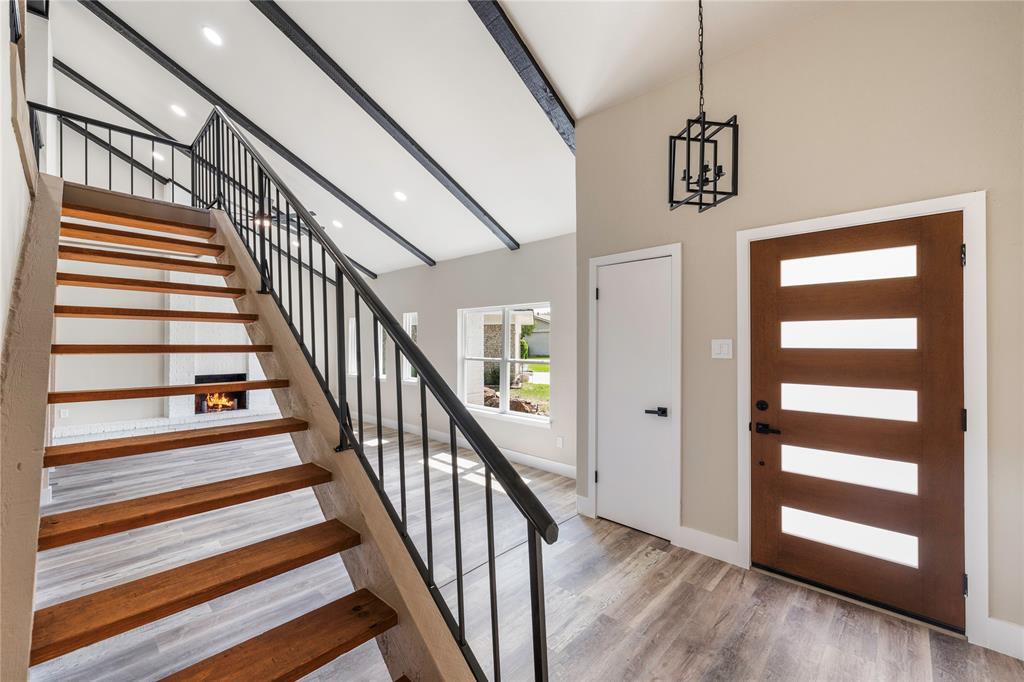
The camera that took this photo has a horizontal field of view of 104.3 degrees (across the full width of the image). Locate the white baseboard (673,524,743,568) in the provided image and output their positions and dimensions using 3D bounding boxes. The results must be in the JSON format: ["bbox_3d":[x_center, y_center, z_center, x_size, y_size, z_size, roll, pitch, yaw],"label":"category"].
[{"bbox_3d":[1.319,1.370,2.686,0.446,0.152,0.020,0,-1,42],"label":"white baseboard"}]

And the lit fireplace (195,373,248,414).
[{"bbox_3d":[-5.020,0.883,6.835,0.350,0.625,0.746,0,-1,42],"label":"lit fireplace"}]

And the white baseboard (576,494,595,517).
[{"bbox_3d":[0.622,1.374,3.322,0.166,0.152,0.020,0,-1,42],"label":"white baseboard"}]

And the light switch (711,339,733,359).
[{"bbox_3d":[1.391,0.054,2.632,0.122,0.122,0.014,0,-1,42],"label":"light switch"}]

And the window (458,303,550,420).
[{"bbox_3d":[-0.133,0.236,4.988,1.589,1.335,0.100,0,-1,42],"label":"window"}]

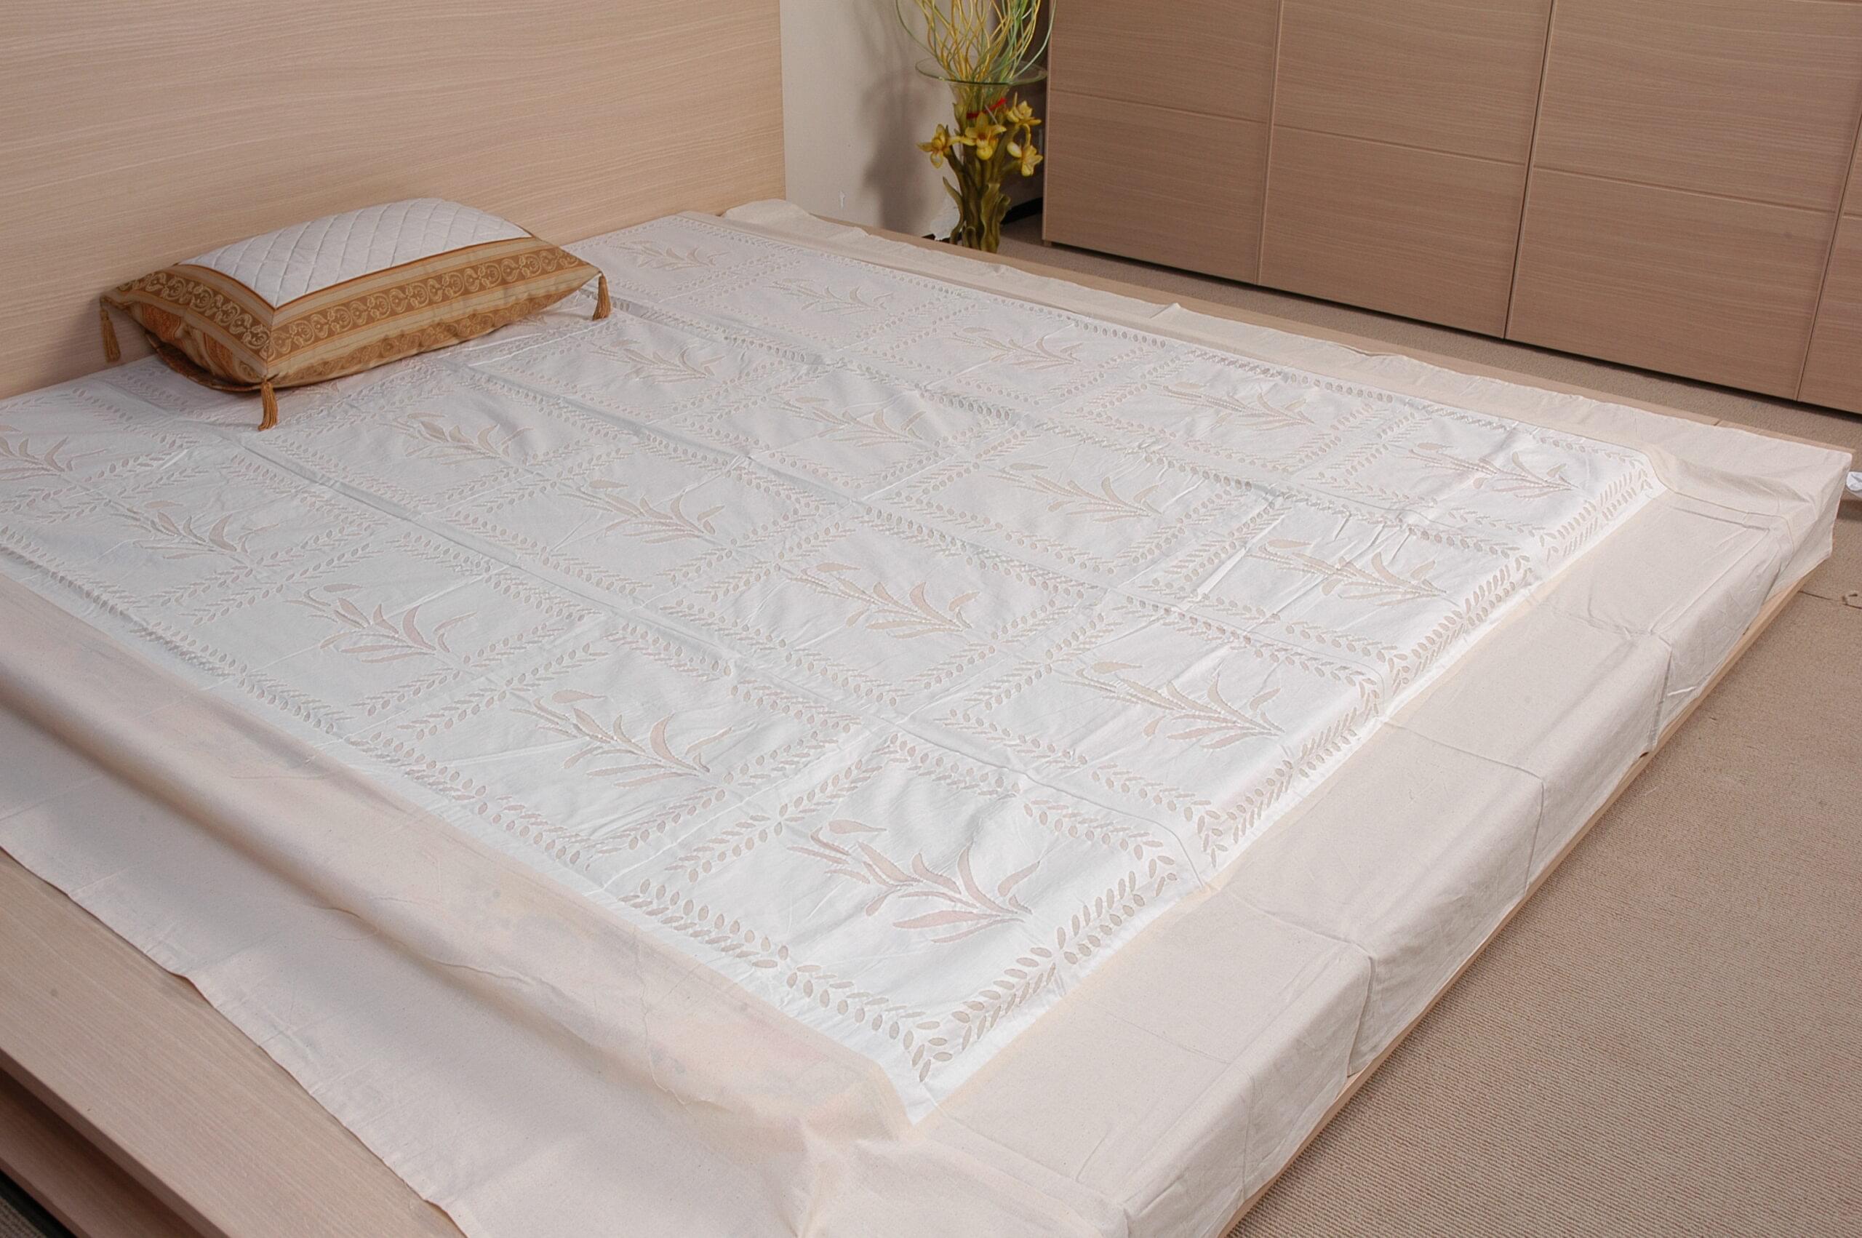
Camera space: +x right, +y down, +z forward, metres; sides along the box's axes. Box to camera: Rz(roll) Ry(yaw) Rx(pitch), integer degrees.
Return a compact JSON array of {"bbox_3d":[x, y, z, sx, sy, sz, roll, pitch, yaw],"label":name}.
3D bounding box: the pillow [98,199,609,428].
[{"bbox_3d":[-0.886,-0.518,2.913,0.393,0.173,0.652,20,33,34],"label":"pillow"}]

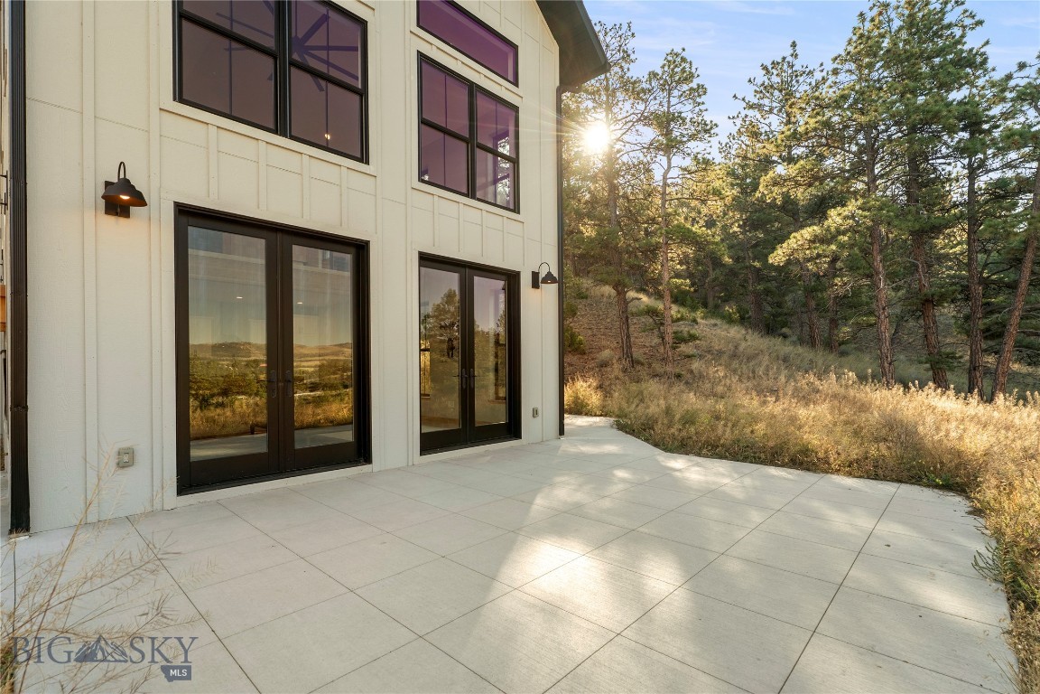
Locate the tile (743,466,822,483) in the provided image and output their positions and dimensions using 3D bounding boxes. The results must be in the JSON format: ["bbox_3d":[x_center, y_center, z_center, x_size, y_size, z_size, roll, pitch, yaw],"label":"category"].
[{"bbox_3d":[2.927,1.421,5.097,0.629,0.040,0.609,-3,-4,43],"label":"tile"}]

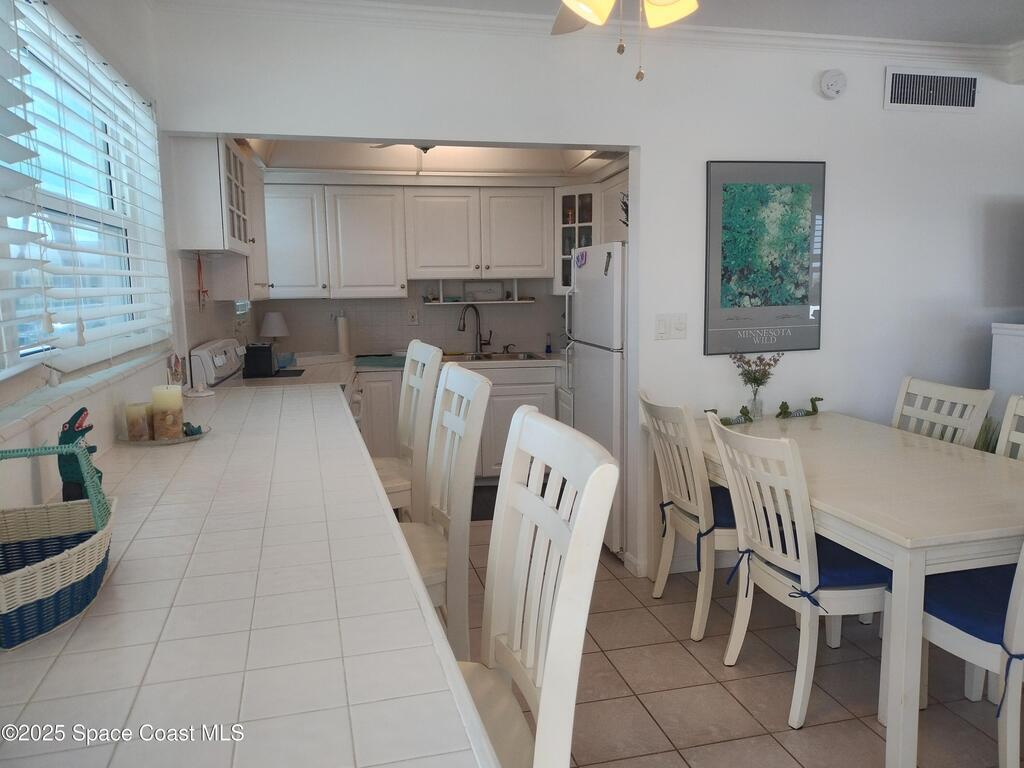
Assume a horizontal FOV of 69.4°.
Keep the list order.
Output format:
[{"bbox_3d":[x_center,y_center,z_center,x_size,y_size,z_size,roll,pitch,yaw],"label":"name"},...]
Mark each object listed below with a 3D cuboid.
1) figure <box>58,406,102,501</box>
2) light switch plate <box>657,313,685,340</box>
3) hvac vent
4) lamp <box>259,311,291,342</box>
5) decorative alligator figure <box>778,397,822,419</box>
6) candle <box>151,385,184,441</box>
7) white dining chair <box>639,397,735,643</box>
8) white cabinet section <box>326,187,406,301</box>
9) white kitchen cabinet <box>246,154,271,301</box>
[{"bbox_3d":[-0.796,0.145,1.372,0.070,0.205,0.058,-3,9,-15],"label":"figure"},{"bbox_3d":[0.764,-0.273,3.543,0.155,0.124,0.012,-3,8,-13],"label":"light switch plate"},{"bbox_3d":[2.089,-1.460,3.675,0.567,0.203,0.025,-3,9,-15],"label":"hvac vent"},{"bbox_3d":[-1.540,-0.276,4.823,0.180,0.360,0.180,-3,9,-15],"label":"lamp"},{"bbox_3d":[1.423,0.122,3.660,0.220,0.093,0.065,-5,9,-26],"label":"decorative alligator figure"},{"bbox_3d":[-0.963,0.079,2.066,0.075,0.142,0.075,-3,8,-13],"label":"candle"},{"bbox_3d":[0.887,0.522,3.174,0.540,0.958,0.455,-3,9,-15],"label":"white dining chair"},{"bbox_3d":[-1.034,-0.999,5.287,0.531,0.766,0.323,-2,7,-11],"label":"white cabinet section"},{"bbox_3d":[-1.662,-0.882,4.420,0.290,0.770,1.180,-3,8,-13],"label":"white kitchen cabinet"}]

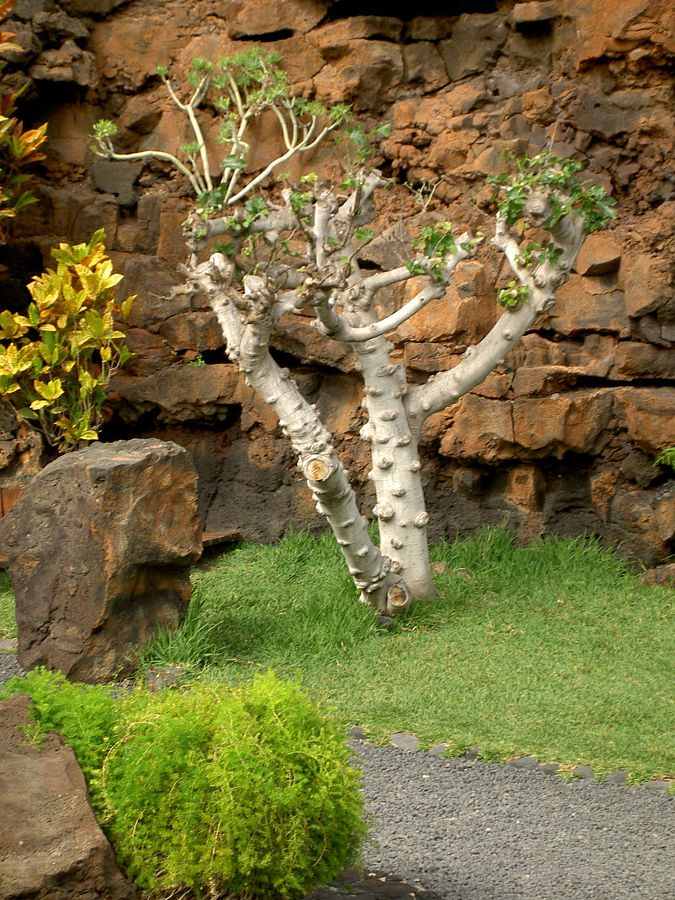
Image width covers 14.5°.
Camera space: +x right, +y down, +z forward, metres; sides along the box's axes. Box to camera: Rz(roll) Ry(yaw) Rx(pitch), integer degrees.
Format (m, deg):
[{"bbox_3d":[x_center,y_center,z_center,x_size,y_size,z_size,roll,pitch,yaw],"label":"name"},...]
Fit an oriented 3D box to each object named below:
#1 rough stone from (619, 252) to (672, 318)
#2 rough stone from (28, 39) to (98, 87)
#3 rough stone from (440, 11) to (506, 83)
[{"bbox_3d":[1.463,-0.782,12.600,0.257,0.314,0.230,0,5,0],"label":"rough stone"},{"bbox_3d":[-1.348,-1.895,13.000,0.333,0.225,0.240,0,5,0],"label":"rough stone"},{"bbox_3d":[0.667,-1.973,13.000,0.343,0.343,0.260,0,5,0],"label":"rough stone"}]

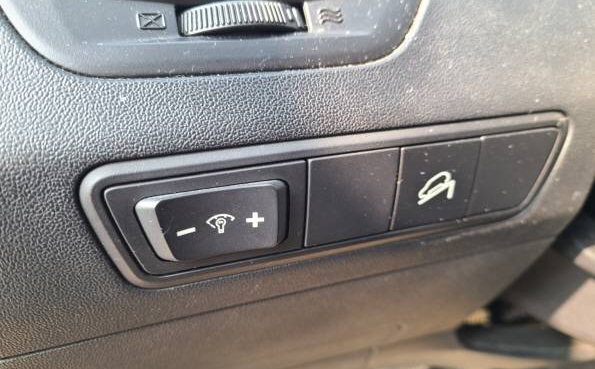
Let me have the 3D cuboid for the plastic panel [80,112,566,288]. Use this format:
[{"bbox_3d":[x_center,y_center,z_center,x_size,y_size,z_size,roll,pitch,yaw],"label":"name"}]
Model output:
[{"bbox_3d":[0.018,0.004,0.139,0.151,0.045,0.015,-8,29,-16],"label":"plastic panel"}]

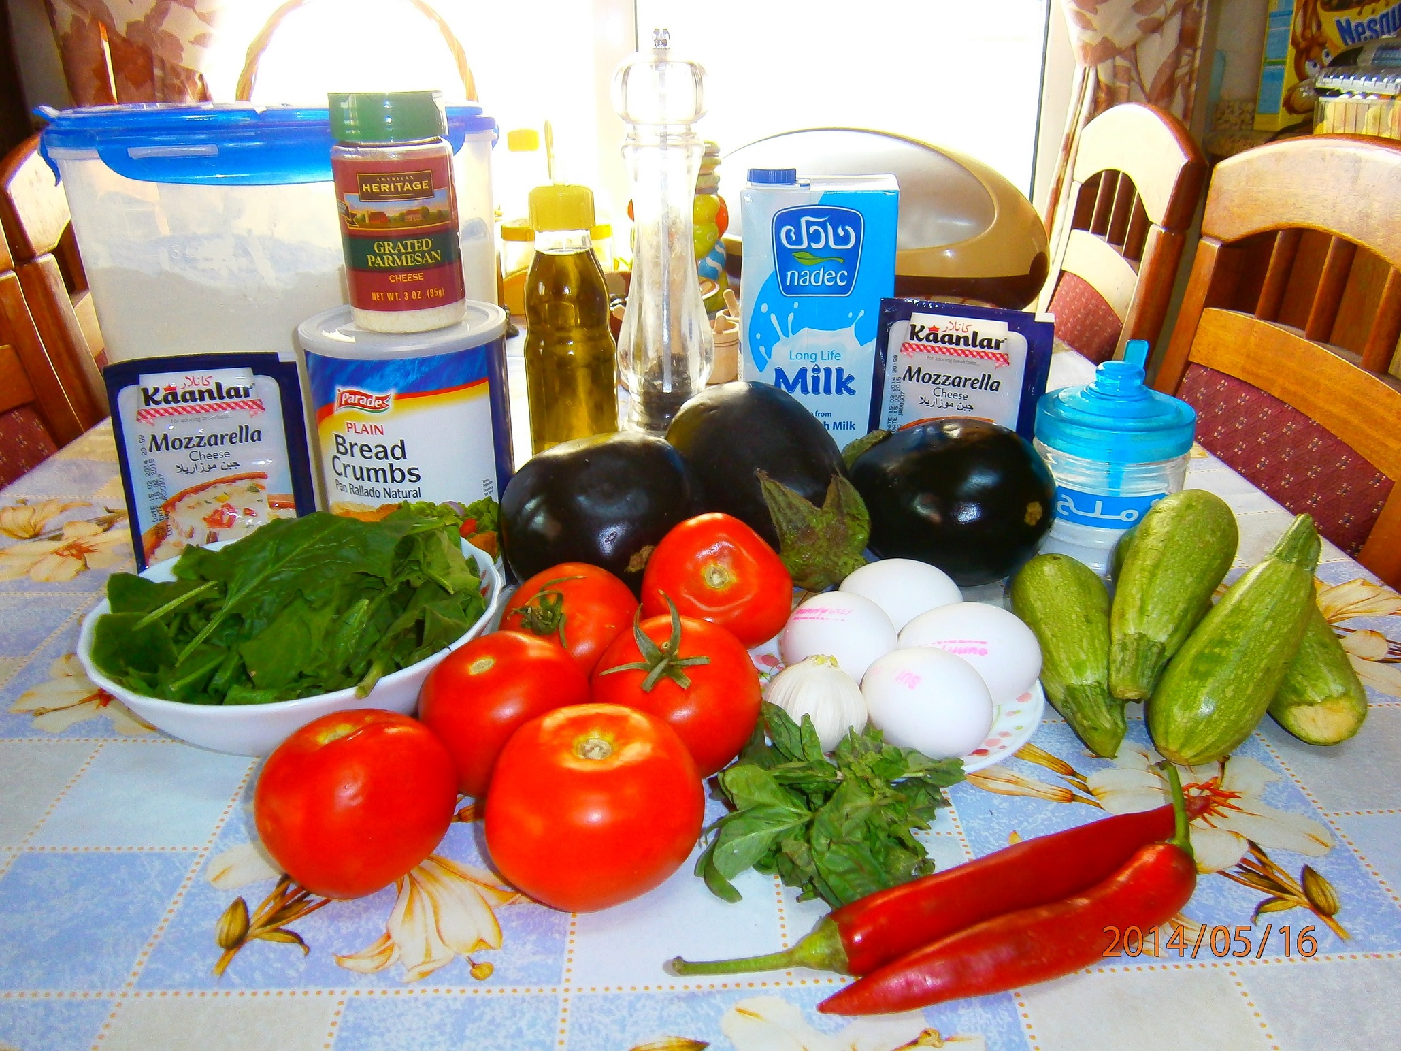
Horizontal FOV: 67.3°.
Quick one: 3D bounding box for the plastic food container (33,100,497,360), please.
[{"bbox_3d":[-0.239,-0.136,0.667,0.223,0.236,0.165,-8,27,-15],"label":"plastic food container"}]

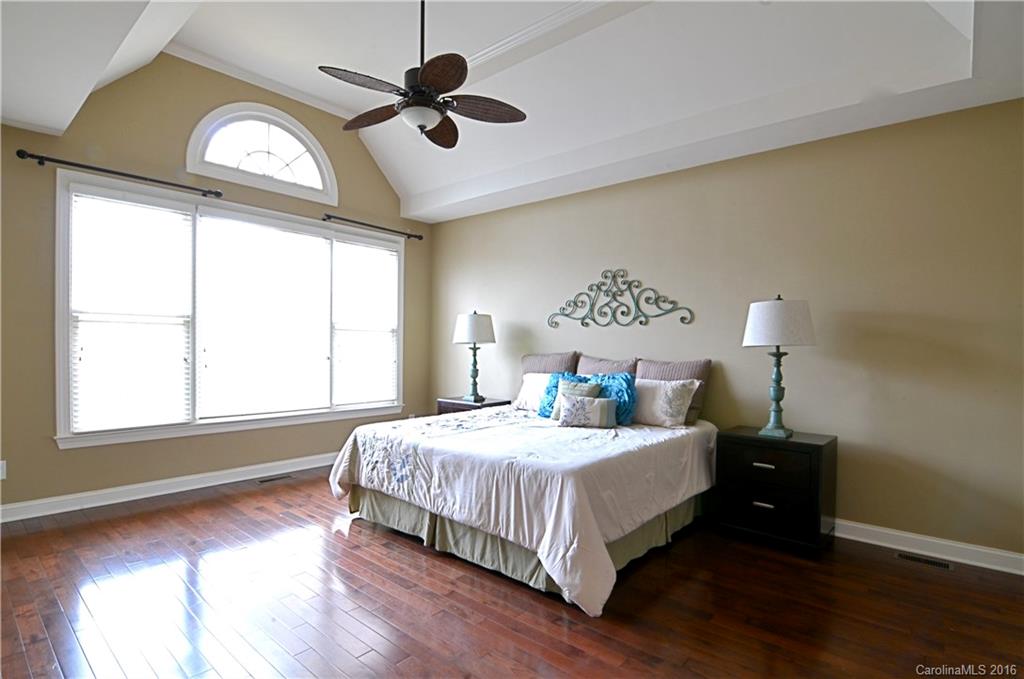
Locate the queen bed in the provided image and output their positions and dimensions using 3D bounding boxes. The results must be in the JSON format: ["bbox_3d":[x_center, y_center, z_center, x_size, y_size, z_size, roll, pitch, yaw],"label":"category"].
[{"bbox_3d":[0.175,0.757,3.499,2.125,1.135,1.844,0,0,40],"label":"queen bed"}]

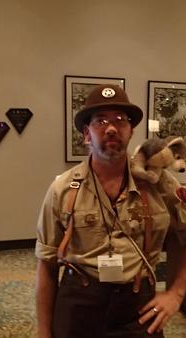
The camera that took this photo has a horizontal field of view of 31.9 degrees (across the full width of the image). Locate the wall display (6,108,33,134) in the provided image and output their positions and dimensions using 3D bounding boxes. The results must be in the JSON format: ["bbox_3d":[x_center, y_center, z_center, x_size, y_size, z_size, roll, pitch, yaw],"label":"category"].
[{"bbox_3d":[-1.018,-0.654,4.529,0.370,0.361,0.030,-1,5,-15],"label":"wall display"}]

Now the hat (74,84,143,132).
[{"bbox_3d":[0.061,-0.261,1.297,0.275,0.145,0.310,-2,-7,-2],"label":"hat"}]

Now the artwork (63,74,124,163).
[{"bbox_3d":[0.039,-0.714,4.799,0.907,1.243,0.035,-1,5,-15],"label":"artwork"}]

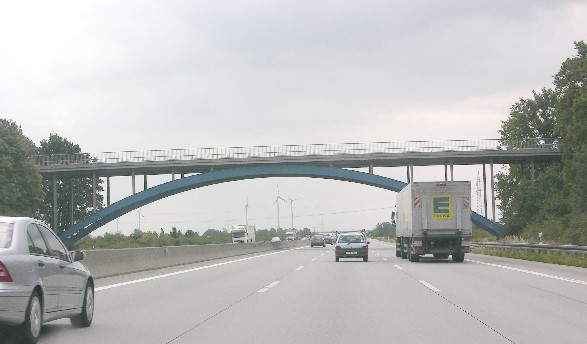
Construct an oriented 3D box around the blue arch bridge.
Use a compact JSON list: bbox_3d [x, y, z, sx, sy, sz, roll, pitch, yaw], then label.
[{"bbox_3d":[-0.848,2.624,134.218,57.000,10.300,8.800,-1,-3,4],"label":"blue arch bridge"}]

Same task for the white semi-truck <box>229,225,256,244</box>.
[{"bbox_3d":[-8.563,11.020,216.316,2.550,3.750,16.000,-1,-3,2],"label":"white semi-truck"}]

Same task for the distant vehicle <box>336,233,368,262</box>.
[{"bbox_3d":[2.891,3.749,61.971,1.640,1.410,3.700,-1,-3,2],"label":"distant vehicle"}]

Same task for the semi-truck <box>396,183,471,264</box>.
[{"bbox_3d":[6.820,2.576,62.509,2.550,3.550,16.000,-1,-3,2],"label":"semi-truck"}]

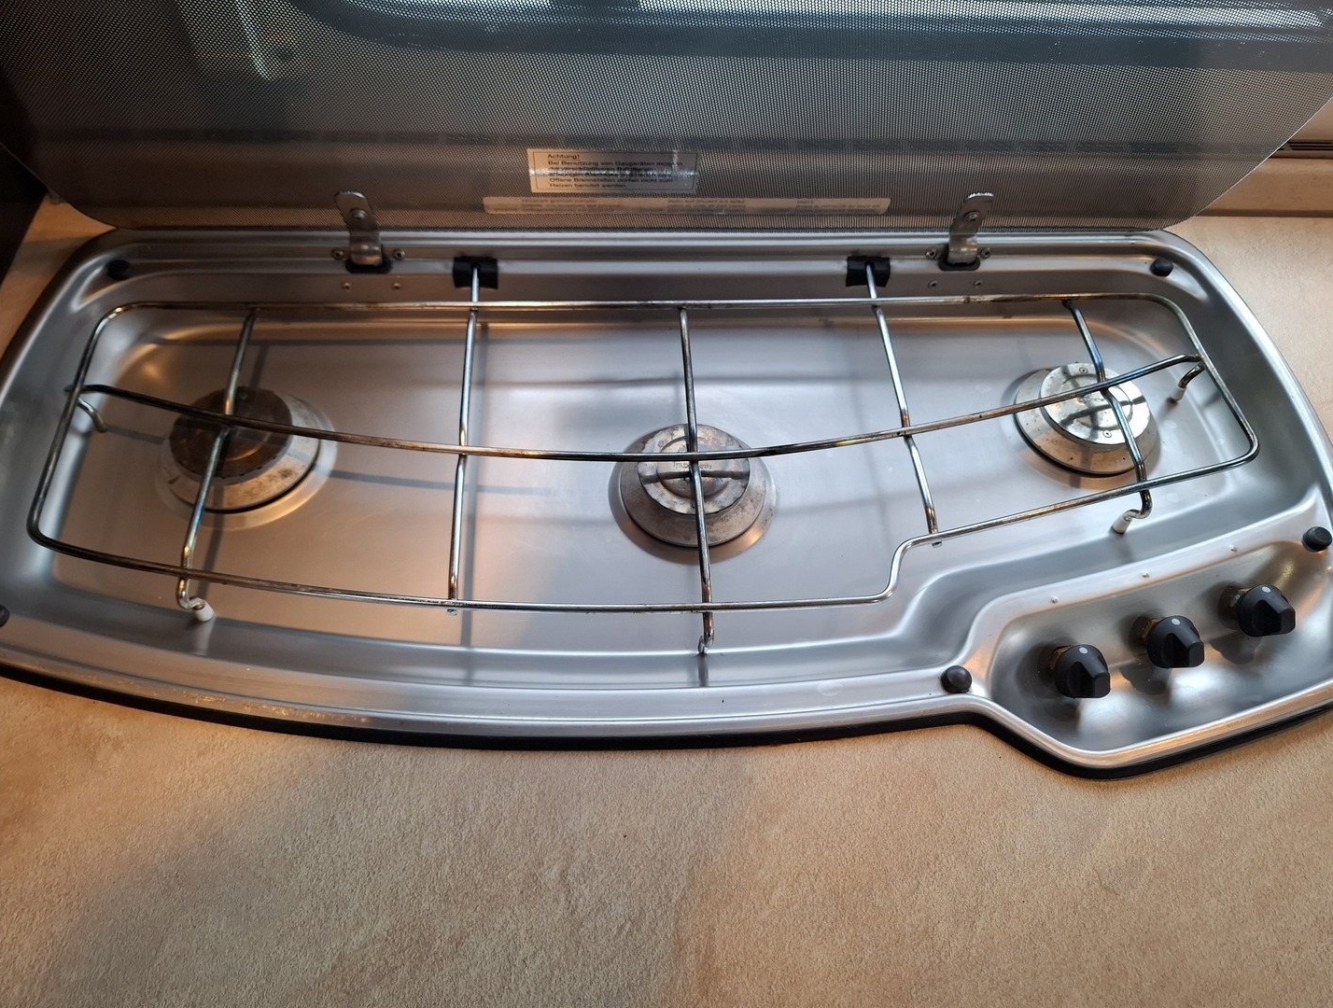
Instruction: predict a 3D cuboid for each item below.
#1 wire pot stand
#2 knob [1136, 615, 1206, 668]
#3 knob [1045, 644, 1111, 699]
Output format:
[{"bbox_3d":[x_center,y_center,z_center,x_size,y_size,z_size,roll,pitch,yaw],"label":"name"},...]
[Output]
[{"bbox_3d":[0.007,-0.043,0.556,0.719,0.029,0.285,-1,57,-4],"label":"wire pot stand"},{"bbox_3d":[0.280,0.076,0.492,0.032,0.026,0.032,-14,101,-12],"label":"knob"},{"bbox_3d":[0.223,0.091,0.479,0.032,0.026,0.032,-14,101,-12],"label":"knob"}]

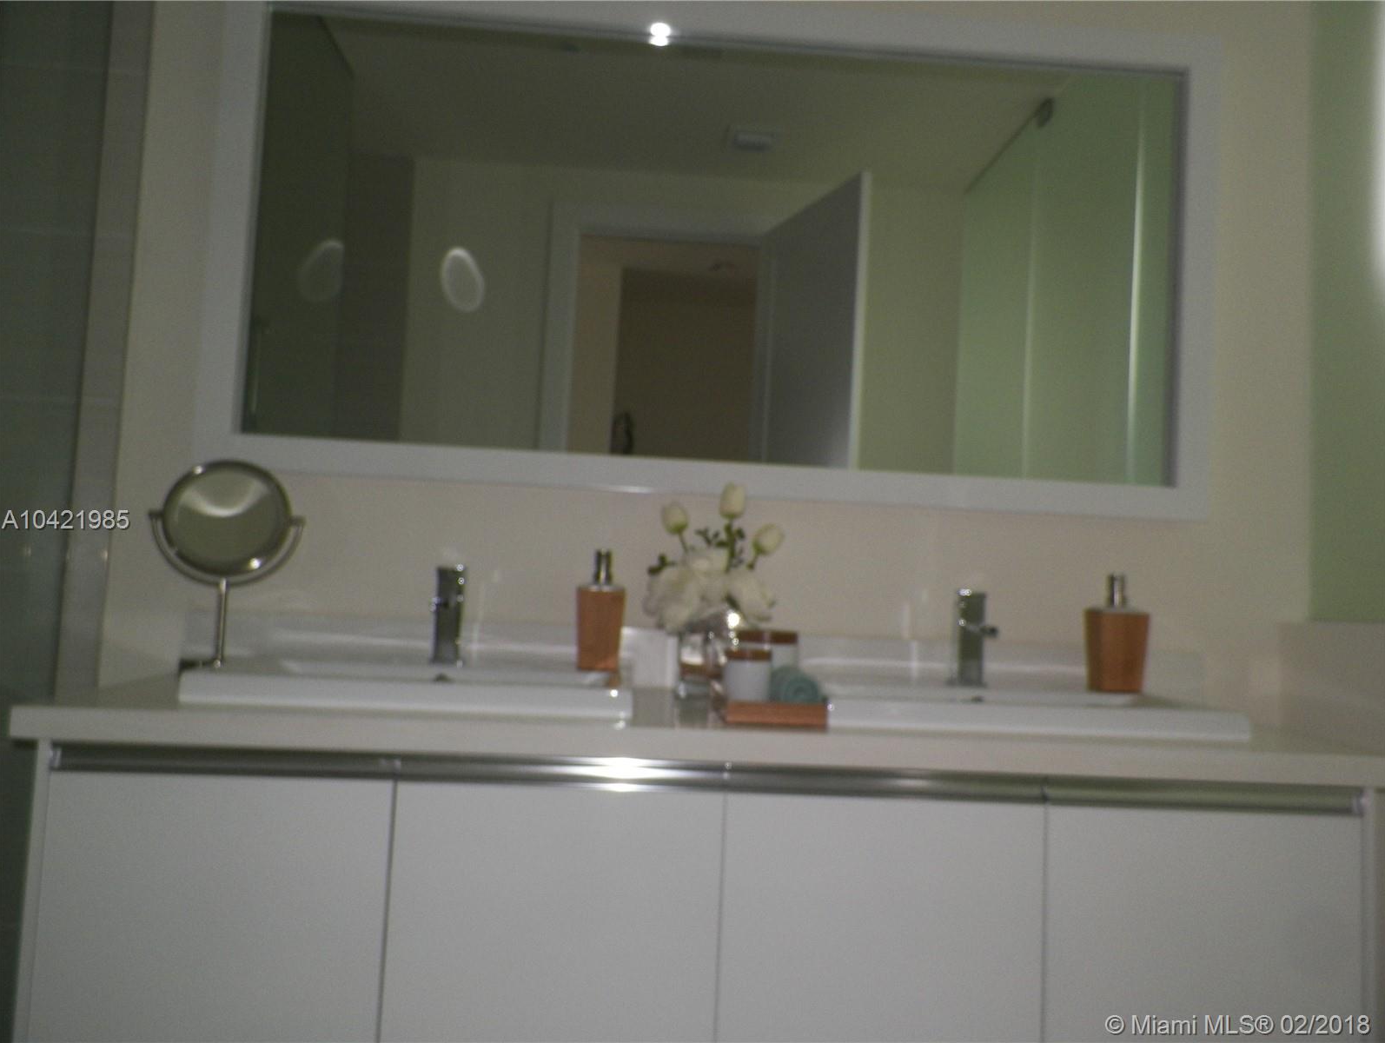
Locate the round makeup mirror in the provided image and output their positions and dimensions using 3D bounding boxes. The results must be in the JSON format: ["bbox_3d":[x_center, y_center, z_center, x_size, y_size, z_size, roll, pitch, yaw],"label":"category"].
[{"bbox_3d":[-0.755,0.074,1.621,0.251,0.344,0.125,3,-4,-3],"label":"round makeup mirror"}]

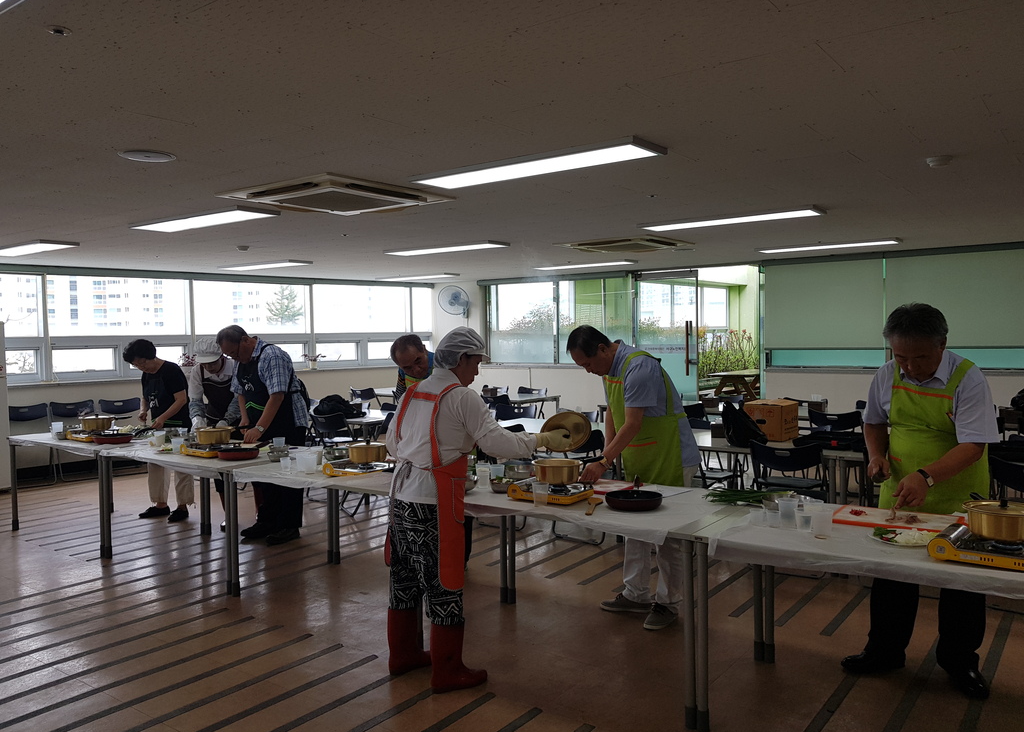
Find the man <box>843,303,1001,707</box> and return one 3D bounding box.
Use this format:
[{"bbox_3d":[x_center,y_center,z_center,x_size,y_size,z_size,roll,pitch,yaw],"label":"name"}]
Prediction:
[{"bbox_3d":[1.795,0.560,3.390,0.620,1.670,0.540,1,2,35],"label":"man"}]

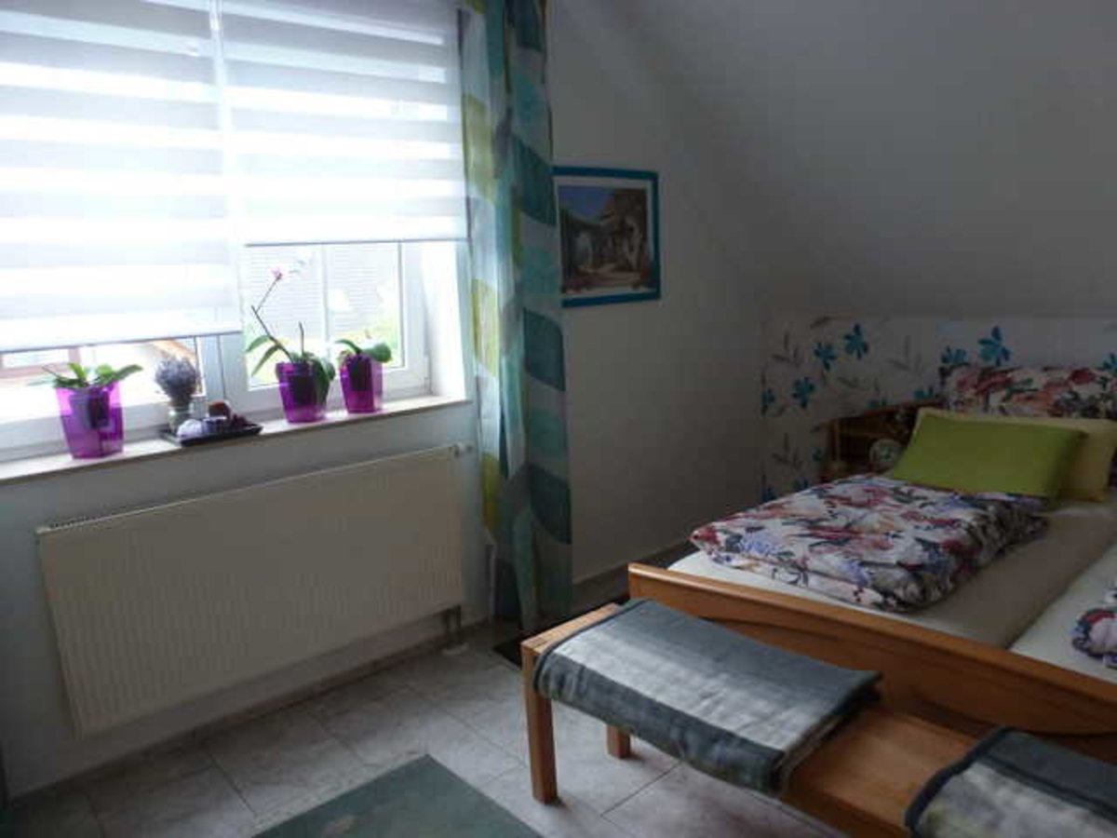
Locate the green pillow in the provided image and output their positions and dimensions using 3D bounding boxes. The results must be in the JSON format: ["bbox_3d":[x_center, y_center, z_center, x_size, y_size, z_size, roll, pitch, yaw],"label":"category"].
[{"bbox_3d":[1.437,0.136,2.628,0.502,0.118,0.354,5,54,49],"label":"green pillow"}]

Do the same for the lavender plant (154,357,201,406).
[{"bbox_3d":[-1.153,-0.111,2.343,0.140,0.155,0.140,-10,11,-39],"label":"lavender plant"}]

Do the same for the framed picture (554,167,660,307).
[{"bbox_3d":[0.226,-0.784,3.339,0.648,0.566,0.025,-11,10,-40],"label":"framed picture"}]

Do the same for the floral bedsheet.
[{"bbox_3d":[0.859,0.302,2.146,0.810,0.110,0.610,-10,11,-39],"label":"floral bedsheet"}]

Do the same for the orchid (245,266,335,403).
[{"bbox_3d":[-0.889,-0.273,2.563,0.230,0.460,0.170,-10,11,-39],"label":"orchid"}]

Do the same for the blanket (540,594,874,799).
[{"bbox_3d":[0.290,0.552,1.661,0.365,0.100,0.670,-10,11,-39],"label":"blanket"}]

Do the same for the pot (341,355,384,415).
[{"bbox_3d":[-0.699,-0.122,2.748,0.145,0.195,0.145,-3,9,0],"label":"pot"}]

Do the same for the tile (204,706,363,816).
[{"bbox_3d":[-0.808,0.975,2.242,0.300,0.010,0.480,-11,10,-40],"label":"tile"}]

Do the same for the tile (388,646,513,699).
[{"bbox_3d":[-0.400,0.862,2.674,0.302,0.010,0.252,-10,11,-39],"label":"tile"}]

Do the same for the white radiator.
[{"bbox_3d":[-0.842,0.472,2.415,1.224,0.560,0.098,-11,10,-40],"label":"white radiator"}]

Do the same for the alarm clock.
[{"bbox_3d":[1.425,0.155,3.354,0.142,0.145,0.069,1,10,34],"label":"alarm clock"}]

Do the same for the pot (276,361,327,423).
[{"bbox_3d":[-0.869,-0.091,2.652,0.164,0.194,0.164,-5,8,1],"label":"pot"}]

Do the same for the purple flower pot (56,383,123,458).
[{"bbox_3d":[-1.345,0.004,2.248,0.162,0.204,0.162,-11,10,-40],"label":"purple flower pot"}]

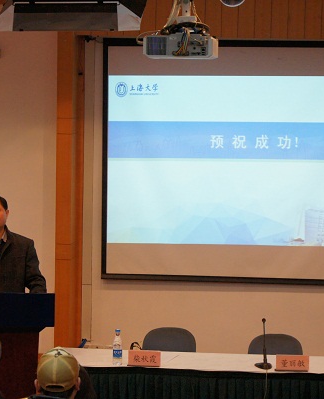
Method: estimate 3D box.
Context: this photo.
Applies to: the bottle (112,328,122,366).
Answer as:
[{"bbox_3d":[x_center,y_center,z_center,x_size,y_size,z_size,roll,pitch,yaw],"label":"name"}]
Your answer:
[{"bbox_3d":[-0.273,0.908,8.412,0.062,0.225,0.062,1,4,0],"label":"bottle"}]

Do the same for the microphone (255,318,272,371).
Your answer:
[{"bbox_3d":[0.629,0.882,8.428,0.110,0.300,0.140,1,4,7],"label":"microphone"}]

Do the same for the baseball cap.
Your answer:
[{"bbox_3d":[-0.431,0.702,5.690,0.175,0.155,0.270,1,12,5],"label":"baseball cap"}]

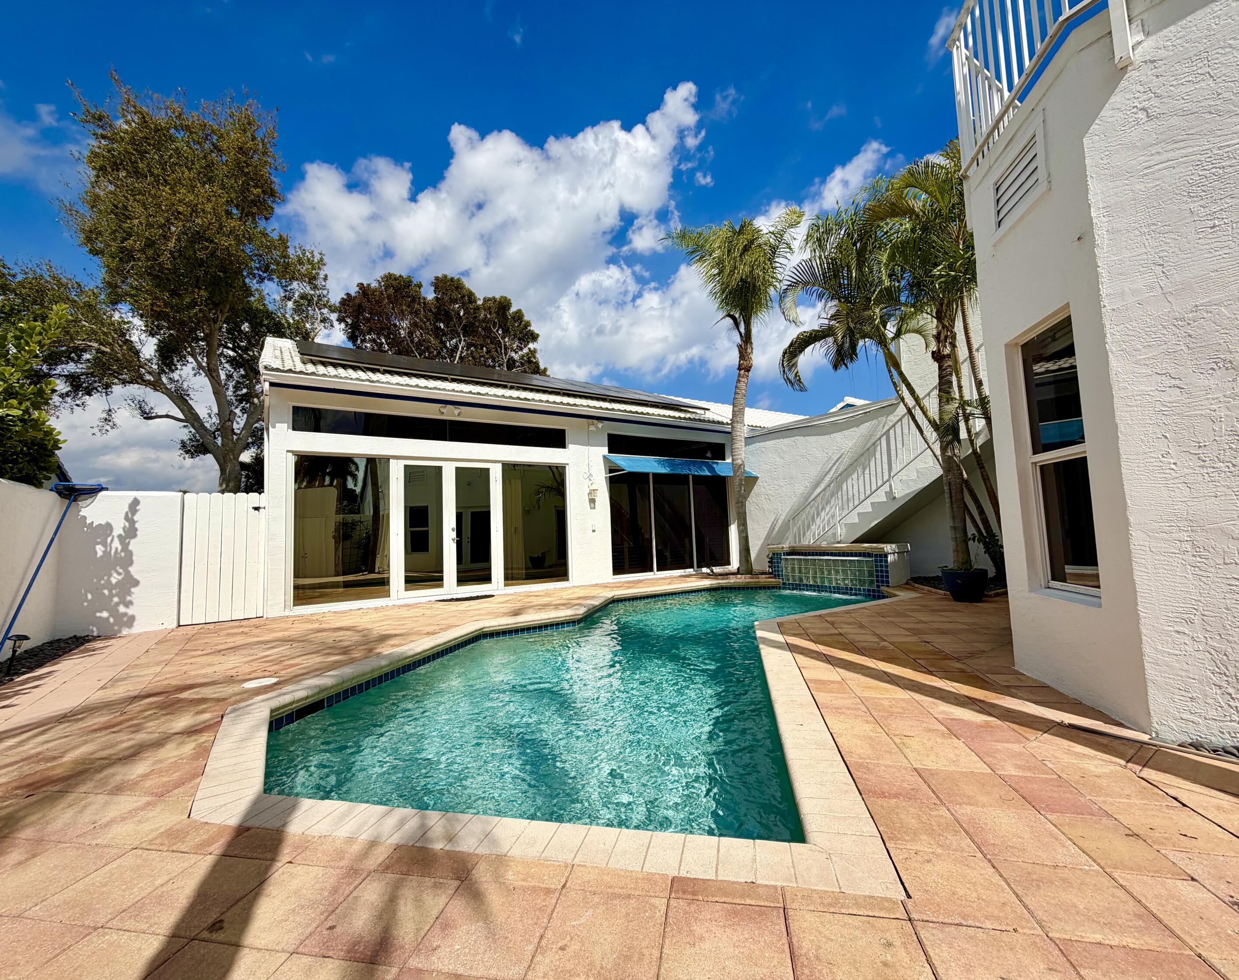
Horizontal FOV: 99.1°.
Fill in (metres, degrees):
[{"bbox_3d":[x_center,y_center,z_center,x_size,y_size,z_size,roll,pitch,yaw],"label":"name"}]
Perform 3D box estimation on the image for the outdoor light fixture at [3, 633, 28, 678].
[{"bbox_3d":[-5.047,1.373,4.392,0.135,0.335,0.135,5,-4,1],"label":"outdoor light fixture"}]

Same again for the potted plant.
[{"bbox_3d":[4.372,1.133,6.661,0.500,0.540,0.500,-2,-4,0],"label":"potted plant"}]

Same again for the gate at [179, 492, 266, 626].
[{"bbox_3d":[-5.239,0.887,7.011,0.899,1.686,0.060,1,-5,-34],"label":"gate"}]

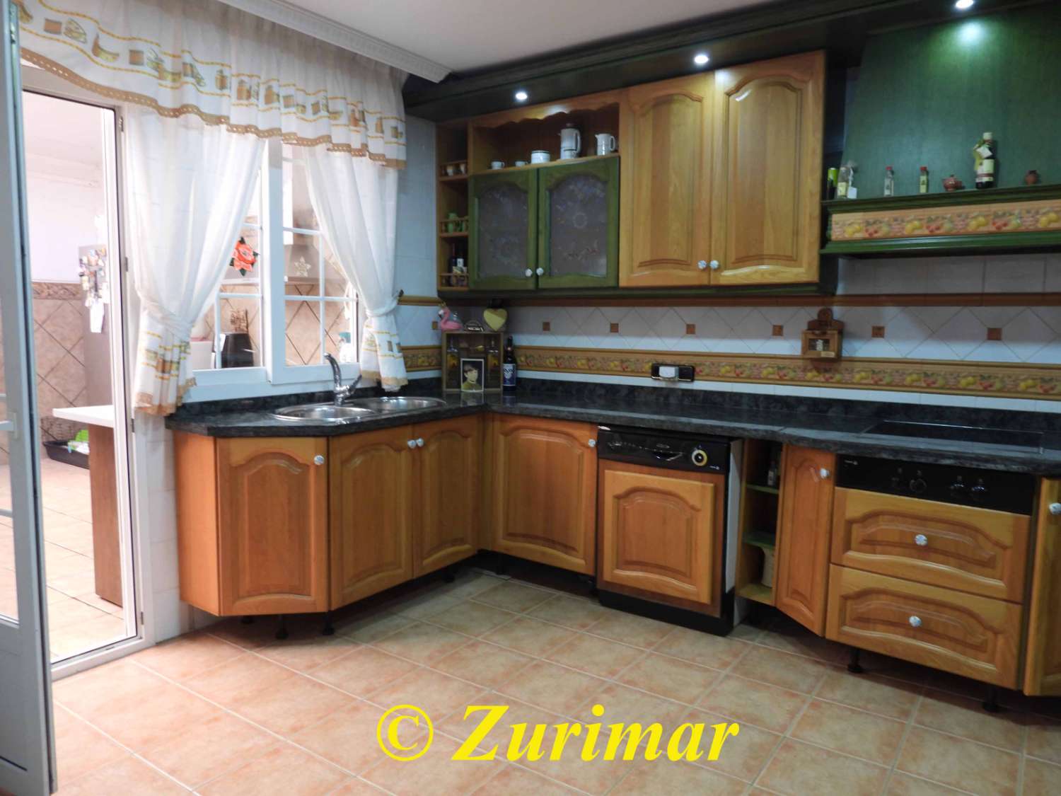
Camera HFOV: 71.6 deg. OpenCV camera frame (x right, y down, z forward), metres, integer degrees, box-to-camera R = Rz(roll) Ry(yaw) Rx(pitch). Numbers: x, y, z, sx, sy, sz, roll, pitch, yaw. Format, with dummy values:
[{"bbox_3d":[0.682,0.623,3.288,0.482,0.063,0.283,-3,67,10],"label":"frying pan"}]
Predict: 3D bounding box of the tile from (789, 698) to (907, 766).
[{"bbox_3d":[1.023,1.073,2.369,0.307,0.010,0.307,4,6,35],"label":"tile"}]

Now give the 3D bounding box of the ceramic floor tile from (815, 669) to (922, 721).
[{"bbox_3d":[1.203,1.052,2.624,0.307,0.010,0.307,4,6,35],"label":"ceramic floor tile"}]

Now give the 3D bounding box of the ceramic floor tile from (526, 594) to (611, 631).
[{"bbox_3d":[0.180,0.975,3.334,0.307,0.010,0.307,4,6,35],"label":"ceramic floor tile"}]

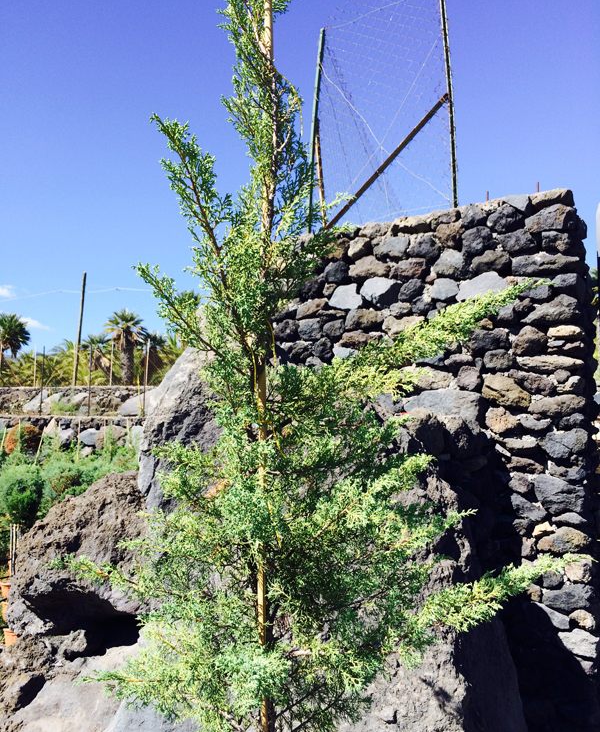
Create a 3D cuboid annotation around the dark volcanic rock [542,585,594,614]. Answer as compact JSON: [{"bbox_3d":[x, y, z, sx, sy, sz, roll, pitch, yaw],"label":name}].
[{"bbox_3d":[1.578,1.373,3.939,0.281,0.164,0.240,-4,-9,27],"label":"dark volcanic rock"}]

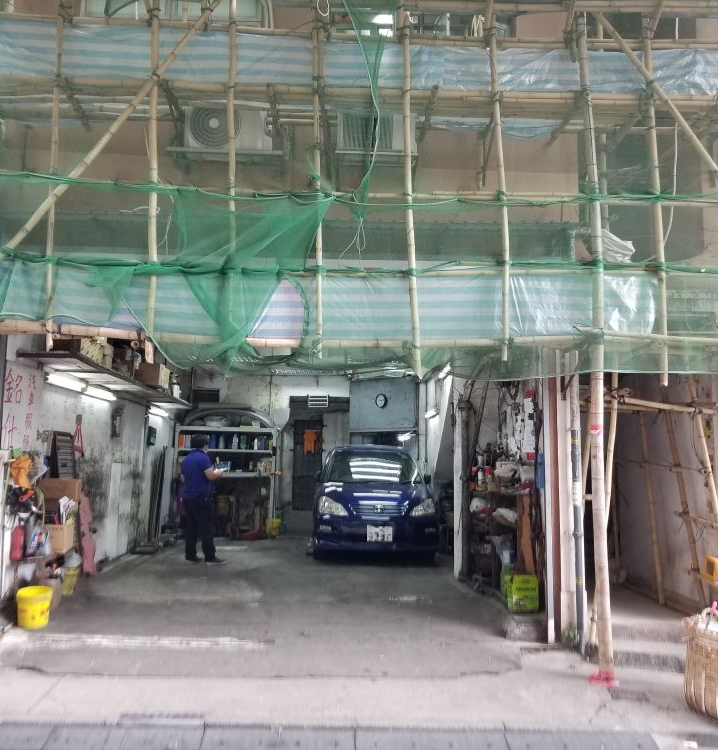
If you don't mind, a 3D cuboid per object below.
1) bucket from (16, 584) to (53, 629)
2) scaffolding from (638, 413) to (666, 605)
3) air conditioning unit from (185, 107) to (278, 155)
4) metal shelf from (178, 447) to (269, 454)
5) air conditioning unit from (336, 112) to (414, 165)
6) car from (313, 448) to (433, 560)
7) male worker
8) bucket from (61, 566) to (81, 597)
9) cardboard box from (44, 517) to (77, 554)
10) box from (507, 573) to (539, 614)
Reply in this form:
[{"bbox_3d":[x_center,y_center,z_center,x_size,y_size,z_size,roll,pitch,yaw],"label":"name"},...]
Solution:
[{"bbox_3d":[-2.456,1.757,5.706,0.280,0.300,0.280,1,-8,-2],"label":"bucket"},{"bbox_3d":[2.607,1.184,6.704,0.060,1.670,0.060,-4,-7,-4],"label":"scaffolding"},{"bbox_3d":[-0.961,-1.825,5.629,0.660,0.460,0.270,1,-8,-2],"label":"air conditioning unit"},{"bbox_3d":[-2.373,1.337,13.300,1.660,0.070,0.420,1,-7,-3],"label":"metal shelf"},{"bbox_3d":[0.143,-1.996,6.158,0.660,0.420,0.320,1,-7,-3],"label":"air conditioning unit"},{"bbox_3d":[0.159,1.975,12.111,1.760,1.660,4.660,1,-8,-2],"label":"car"},{"bbox_3d":[-2.104,1.647,10.207,0.500,1.710,0.520,7,-9,-41],"label":"male worker"},{"bbox_3d":[-2.771,1.953,7.144,0.245,0.275,0.245,1,-8,-2],"label":"bucket"},{"bbox_3d":[-2.654,1.438,6.646,0.190,0.260,0.300,2,-8,-10],"label":"cardboard box"},{"bbox_3d":[1.358,1.820,6.305,0.230,0.300,0.200,1,-7,-3],"label":"box"}]

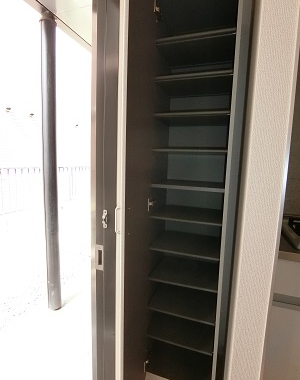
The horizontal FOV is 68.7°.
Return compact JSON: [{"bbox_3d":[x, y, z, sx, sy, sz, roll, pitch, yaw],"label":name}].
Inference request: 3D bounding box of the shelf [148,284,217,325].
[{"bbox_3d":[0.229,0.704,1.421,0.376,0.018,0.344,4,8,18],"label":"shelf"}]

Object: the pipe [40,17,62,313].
[{"bbox_3d":[-0.878,-0.162,1.963,0.127,2.620,0.127,2,7,0],"label":"pipe"}]

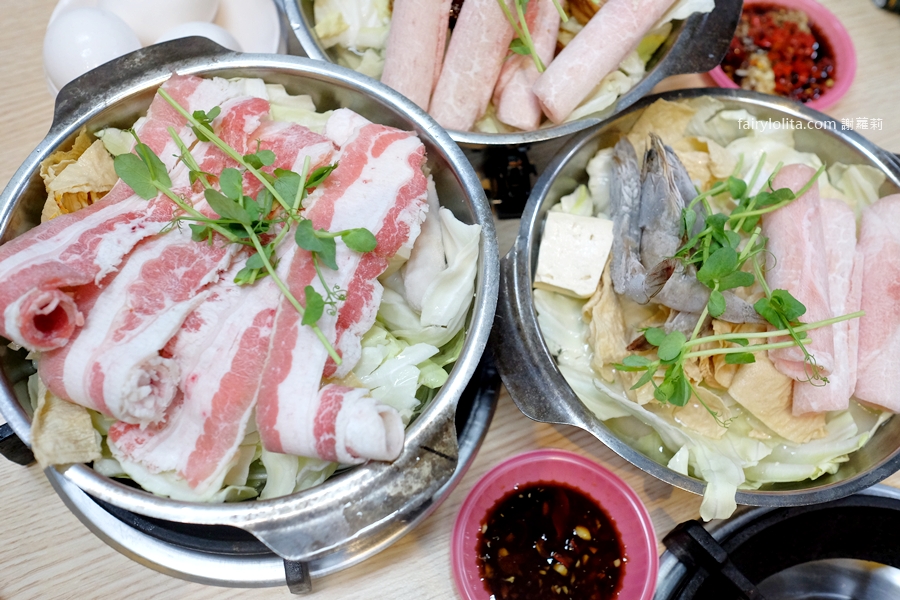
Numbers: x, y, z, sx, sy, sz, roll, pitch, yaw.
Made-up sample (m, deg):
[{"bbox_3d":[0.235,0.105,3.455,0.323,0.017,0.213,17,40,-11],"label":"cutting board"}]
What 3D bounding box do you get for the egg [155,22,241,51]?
[{"bbox_3d":[-0.122,-0.112,0.426,0.052,0.049,0.047,9,69,0],"label":"egg"}]

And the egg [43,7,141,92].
[{"bbox_3d":[-0.173,-0.117,0.426,0.047,0.052,0.049,-29,73,-14],"label":"egg"}]

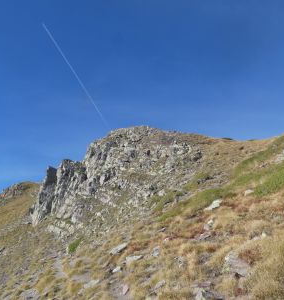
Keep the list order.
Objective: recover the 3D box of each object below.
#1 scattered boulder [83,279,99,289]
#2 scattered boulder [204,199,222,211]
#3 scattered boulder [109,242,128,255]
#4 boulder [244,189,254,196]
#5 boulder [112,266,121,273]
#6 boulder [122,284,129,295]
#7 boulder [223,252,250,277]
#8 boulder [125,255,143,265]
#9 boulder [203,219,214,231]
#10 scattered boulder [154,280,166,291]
[{"bbox_3d":[-1.263,3.274,6.800,0.381,0.140,0.285,0,-7,0],"label":"scattered boulder"},{"bbox_3d":[3.352,2.555,13.000,0.819,0.490,0.614,0,-7,0],"label":"scattered boulder"},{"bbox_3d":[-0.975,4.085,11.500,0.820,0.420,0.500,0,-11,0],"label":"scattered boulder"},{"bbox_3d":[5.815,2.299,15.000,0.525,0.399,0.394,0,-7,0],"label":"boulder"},{"bbox_3d":[-0.754,3.534,8.200,0.240,0.160,0.200,0,-11,0],"label":"boulder"},{"bbox_3d":[-0.369,3.119,6.200,0.140,0.190,0.140,0,-11,0],"label":"boulder"},{"bbox_3d":[1.908,2.312,5.600,0.548,0.346,0.411,0,-7,0],"label":"boulder"},{"bbox_3d":[-0.239,3.080,7.800,0.491,0.171,0.368,0,-7,0],"label":"boulder"},{"bbox_3d":[2.230,2.499,9.300,0.390,0.341,0.293,0,-7,0],"label":"boulder"},{"bbox_3d":[0.354,2.590,5.300,0.222,0.123,0.167,0,-7,0],"label":"scattered boulder"}]

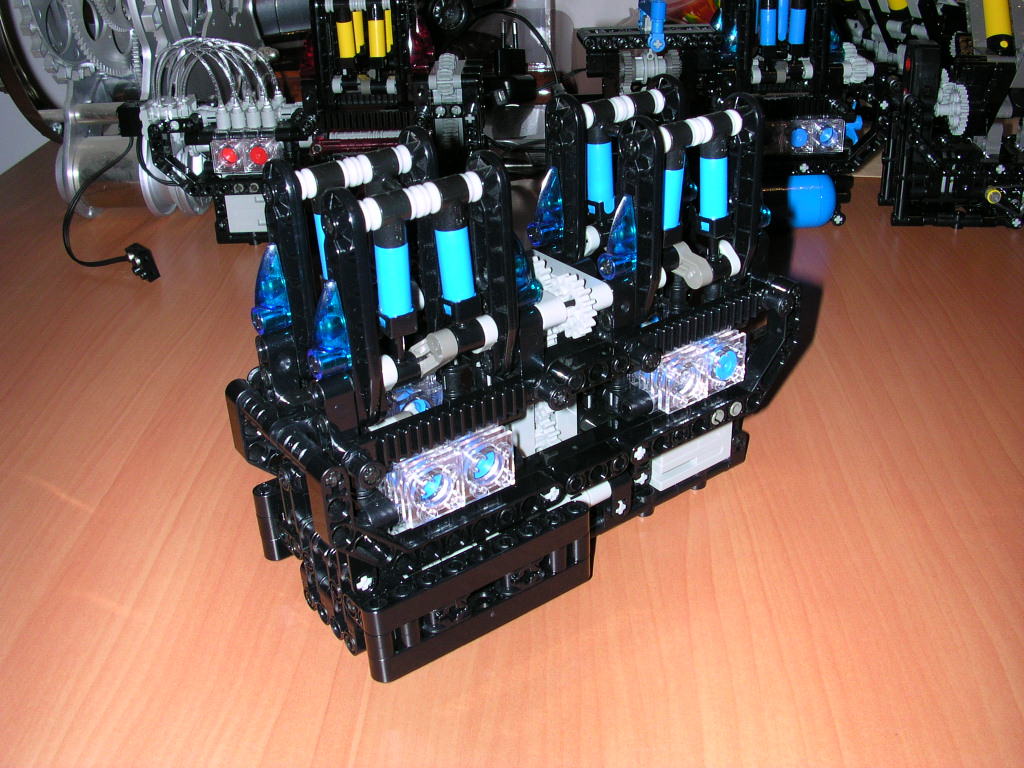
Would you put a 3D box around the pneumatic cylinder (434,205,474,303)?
[{"bbox_3d":[-0.014,-0.032,0.267,0.008,0.026,0.008,-4,24,2],"label":"pneumatic cylinder"}]

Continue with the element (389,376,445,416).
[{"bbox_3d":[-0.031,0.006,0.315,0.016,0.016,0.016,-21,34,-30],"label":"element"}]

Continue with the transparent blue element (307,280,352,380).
[{"bbox_3d":[-0.043,-0.013,0.254,0.009,0.024,0.008,-21,33,-31],"label":"transparent blue element"}]

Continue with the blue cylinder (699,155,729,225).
[{"bbox_3d":[0.058,-0.057,0.314,0.008,0.018,0.008,-4,25,2],"label":"blue cylinder"}]

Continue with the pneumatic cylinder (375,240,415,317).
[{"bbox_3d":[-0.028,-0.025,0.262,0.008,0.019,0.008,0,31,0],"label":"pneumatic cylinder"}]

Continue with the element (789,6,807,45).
[{"bbox_3d":[0.143,-0.179,0.549,0.008,0.018,0.008,-4,29,0],"label":"element"}]

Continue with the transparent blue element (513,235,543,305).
[{"bbox_3d":[0.003,-0.030,0.283,0.009,0.024,0.008,-21,33,-31],"label":"transparent blue element"}]

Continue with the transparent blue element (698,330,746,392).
[{"bbox_3d":[0.065,-0.006,0.340,0.016,0.017,0.005,-21,33,-31],"label":"transparent blue element"}]

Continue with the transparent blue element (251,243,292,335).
[{"bbox_3d":[-0.062,-0.024,0.277,0.008,0.024,0.008,-21,34,-30],"label":"transparent blue element"}]

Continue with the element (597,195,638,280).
[{"bbox_3d":[0.029,-0.040,0.299,0.008,0.024,0.008,-21,34,-30],"label":"element"}]

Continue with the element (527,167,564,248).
[{"bbox_3d":[0.010,-0.052,0.322,0.008,0.024,0.008,-21,34,-30],"label":"element"}]

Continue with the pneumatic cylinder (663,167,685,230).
[{"bbox_3d":[0.044,-0.052,0.307,0.008,0.018,0.008,-1,30,0],"label":"pneumatic cylinder"}]

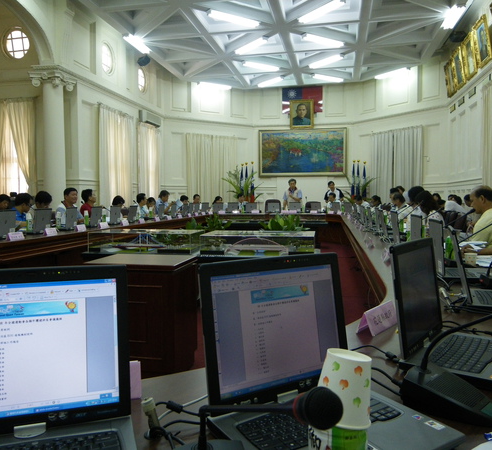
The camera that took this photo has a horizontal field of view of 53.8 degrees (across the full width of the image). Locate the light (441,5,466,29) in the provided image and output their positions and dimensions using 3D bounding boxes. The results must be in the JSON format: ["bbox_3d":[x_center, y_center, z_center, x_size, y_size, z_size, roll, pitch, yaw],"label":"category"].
[{"bbox_3d":[3.847,-3.856,8.998,0.200,0.110,1.170,1,3,11],"label":"light"}]

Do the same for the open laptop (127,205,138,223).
[{"bbox_3d":[-2.130,-0.192,8.590,0.285,0.298,0.328,0,3,10],"label":"open laptop"}]

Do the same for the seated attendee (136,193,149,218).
[{"bbox_3d":[-2.160,-0.015,10.100,0.700,1.280,0.500,0,3,10],"label":"seated attendee"}]

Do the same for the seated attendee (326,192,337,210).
[{"bbox_3d":[2.428,-0.249,13.708,0.500,1.295,0.750,0,3,13],"label":"seated attendee"}]

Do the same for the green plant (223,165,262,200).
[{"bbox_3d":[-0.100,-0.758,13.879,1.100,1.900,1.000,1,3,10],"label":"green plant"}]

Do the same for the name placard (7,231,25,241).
[{"bbox_3d":[-2.355,0.123,4.960,0.065,0.068,0.235,0,3,10],"label":"name placard"}]

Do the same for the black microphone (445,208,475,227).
[{"bbox_3d":[1.500,0.051,3.520,0.380,0.330,0.090,0,3,10],"label":"black microphone"}]

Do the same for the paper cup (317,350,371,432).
[{"bbox_3d":[0.120,0.195,0.590,0.074,0.075,0.074,9,-1,0],"label":"paper cup"}]

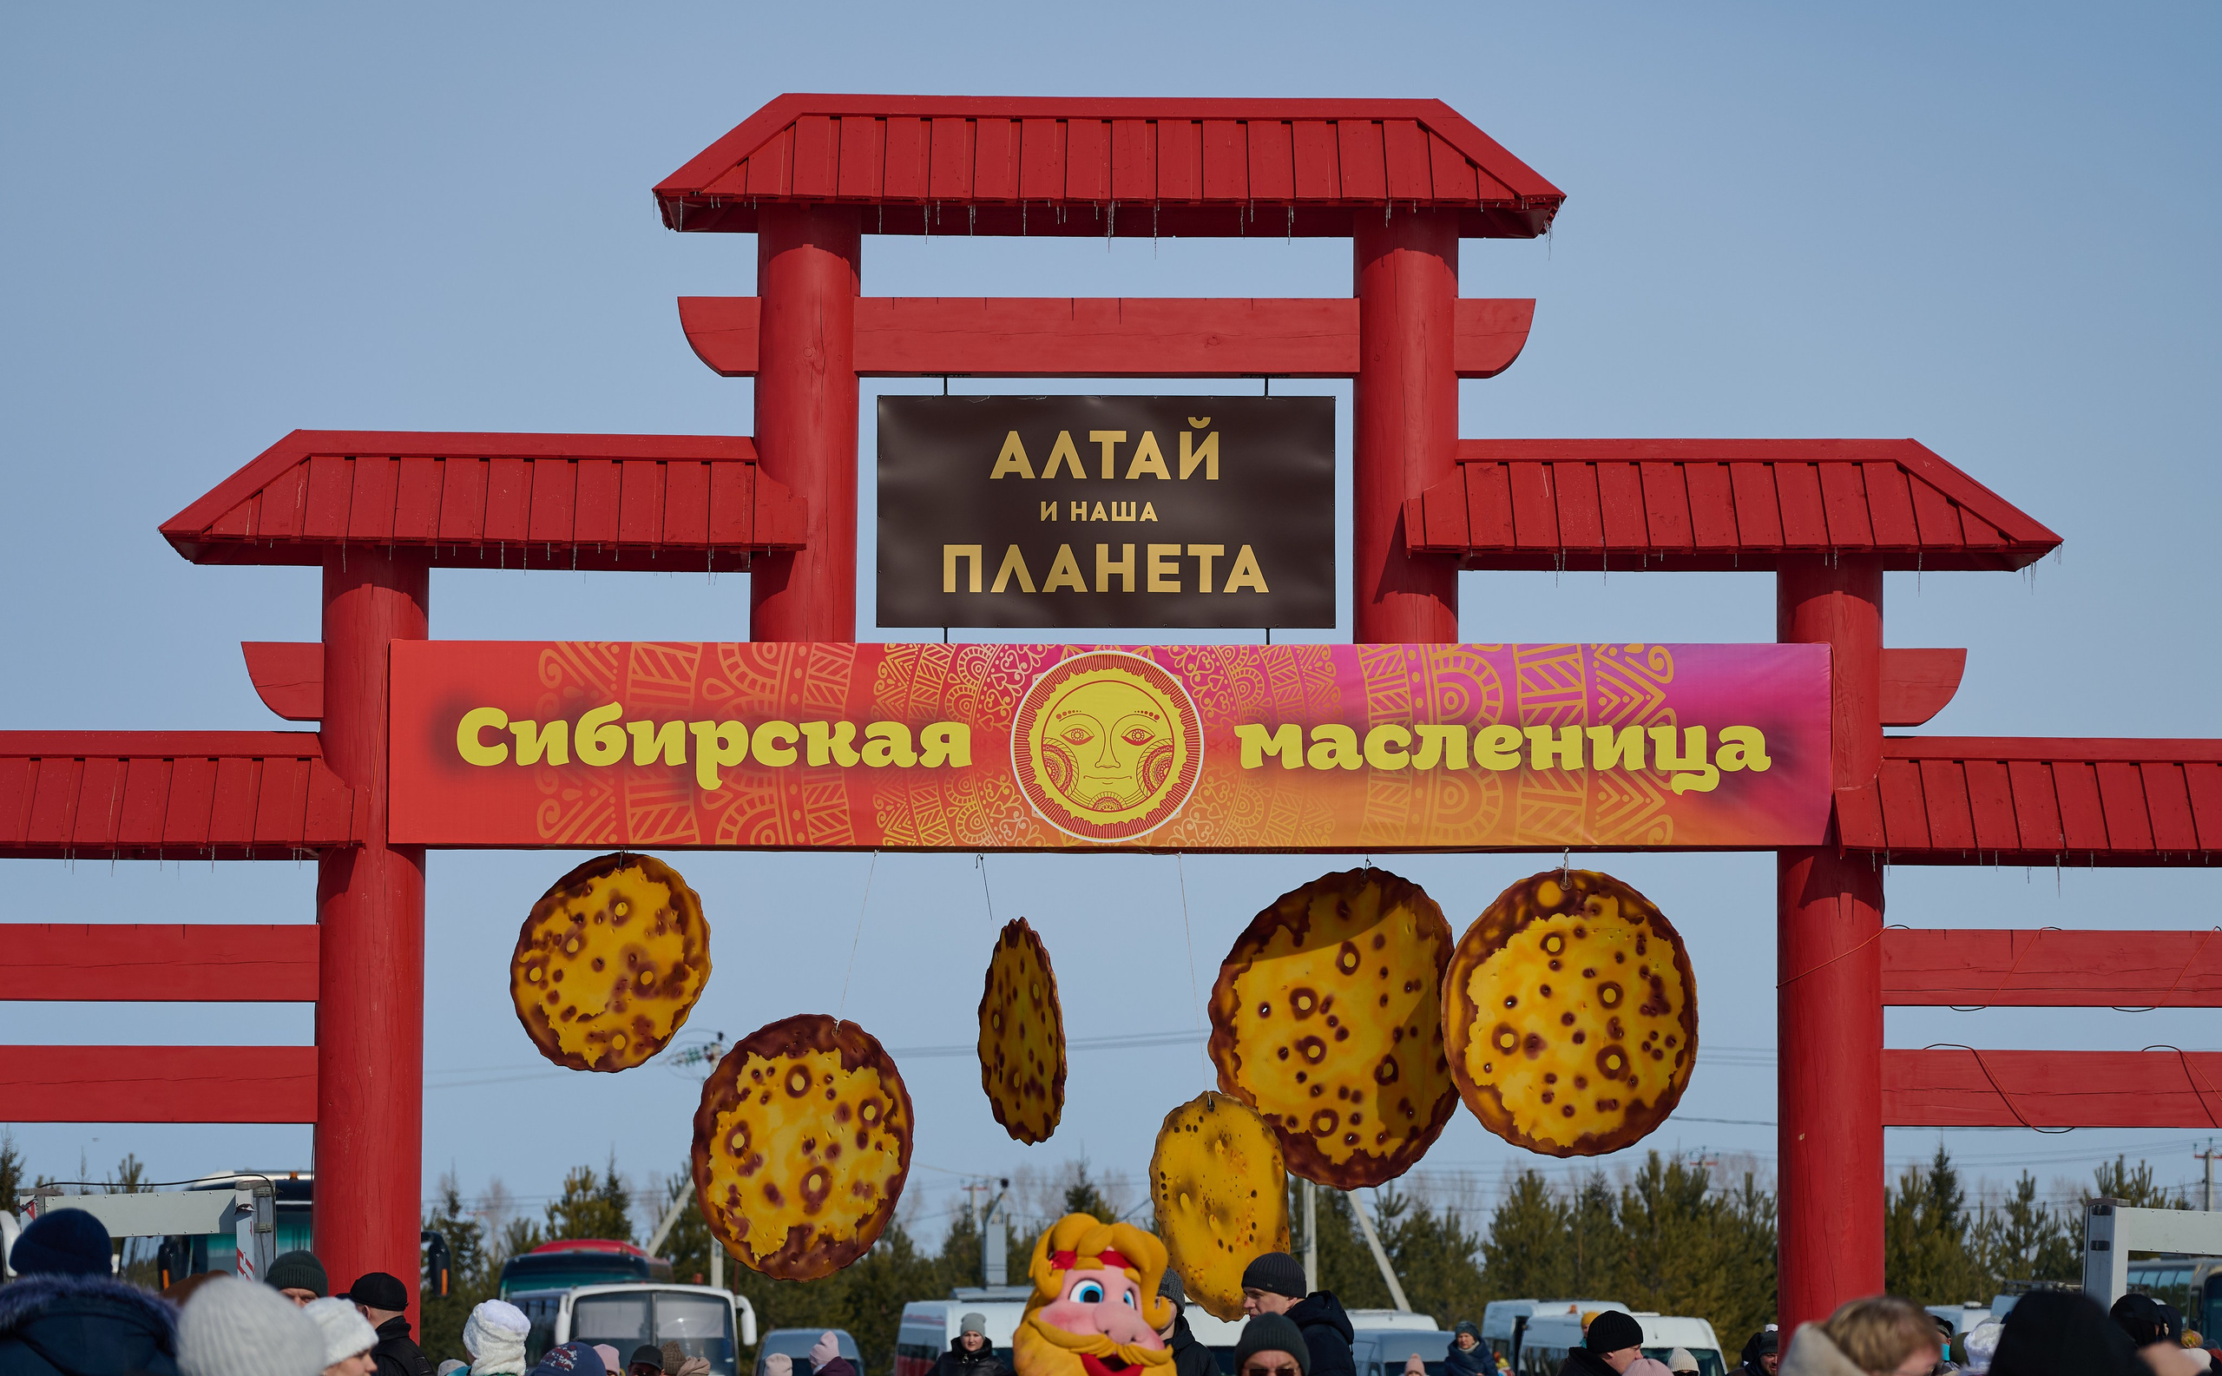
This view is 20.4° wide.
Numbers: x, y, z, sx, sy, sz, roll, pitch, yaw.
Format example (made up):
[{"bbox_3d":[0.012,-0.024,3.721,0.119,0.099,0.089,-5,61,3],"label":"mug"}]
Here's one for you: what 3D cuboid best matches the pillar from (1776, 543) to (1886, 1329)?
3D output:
[{"bbox_3d":[2.983,1.875,25.445,0.437,4.895,0.437,0,-6,0],"label":"pillar"}]

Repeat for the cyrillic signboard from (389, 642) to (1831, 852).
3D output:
[{"bbox_3d":[-0.007,0.235,25.370,5.933,0.833,0.080,0,-6,0],"label":"cyrillic signboard"}]

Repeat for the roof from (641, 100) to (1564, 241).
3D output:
[{"bbox_3d":[-0.003,-2.201,25.880,3.745,0.538,0.920,0,-6,0],"label":"roof"}]

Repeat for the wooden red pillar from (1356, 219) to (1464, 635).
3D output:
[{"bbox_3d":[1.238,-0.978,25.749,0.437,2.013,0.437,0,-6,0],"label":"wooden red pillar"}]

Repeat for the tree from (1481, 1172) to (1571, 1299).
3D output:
[{"bbox_3d":[8.059,11.851,119.417,1.900,5.043,1.900,0,-6,0],"label":"tree"}]

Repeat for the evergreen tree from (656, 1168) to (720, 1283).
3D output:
[{"bbox_3d":[-8.076,11.823,119.420,1.900,4.987,1.900,0,-6,0],"label":"evergreen tree"}]

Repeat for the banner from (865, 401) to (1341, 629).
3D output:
[{"bbox_3d":[-0.020,-0.732,25.723,1.915,0.972,0.060,0,-6,0],"label":"banner"}]

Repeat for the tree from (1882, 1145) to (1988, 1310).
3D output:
[{"bbox_3d":[16.048,11.631,119.440,2.100,5.542,2.100,0,-6,0],"label":"tree"}]

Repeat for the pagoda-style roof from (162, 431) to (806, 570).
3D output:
[{"bbox_3d":[-2.560,-0.793,25.730,2.632,0.540,1.000,0,-6,0],"label":"pagoda-style roof"}]

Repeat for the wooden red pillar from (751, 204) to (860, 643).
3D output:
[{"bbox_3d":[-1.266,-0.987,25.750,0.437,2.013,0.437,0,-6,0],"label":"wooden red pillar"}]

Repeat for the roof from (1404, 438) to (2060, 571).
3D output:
[{"bbox_3d":[2.544,-0.772,25.727,2.681,0.525,1.000,0,-6,0],"label":"roof"}]

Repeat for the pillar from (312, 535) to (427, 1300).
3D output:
[{"bbox_3d":[-3.061,1.854,25.447,0.437,4.895,0.437,0,-6,0],"label":"pillar"}]

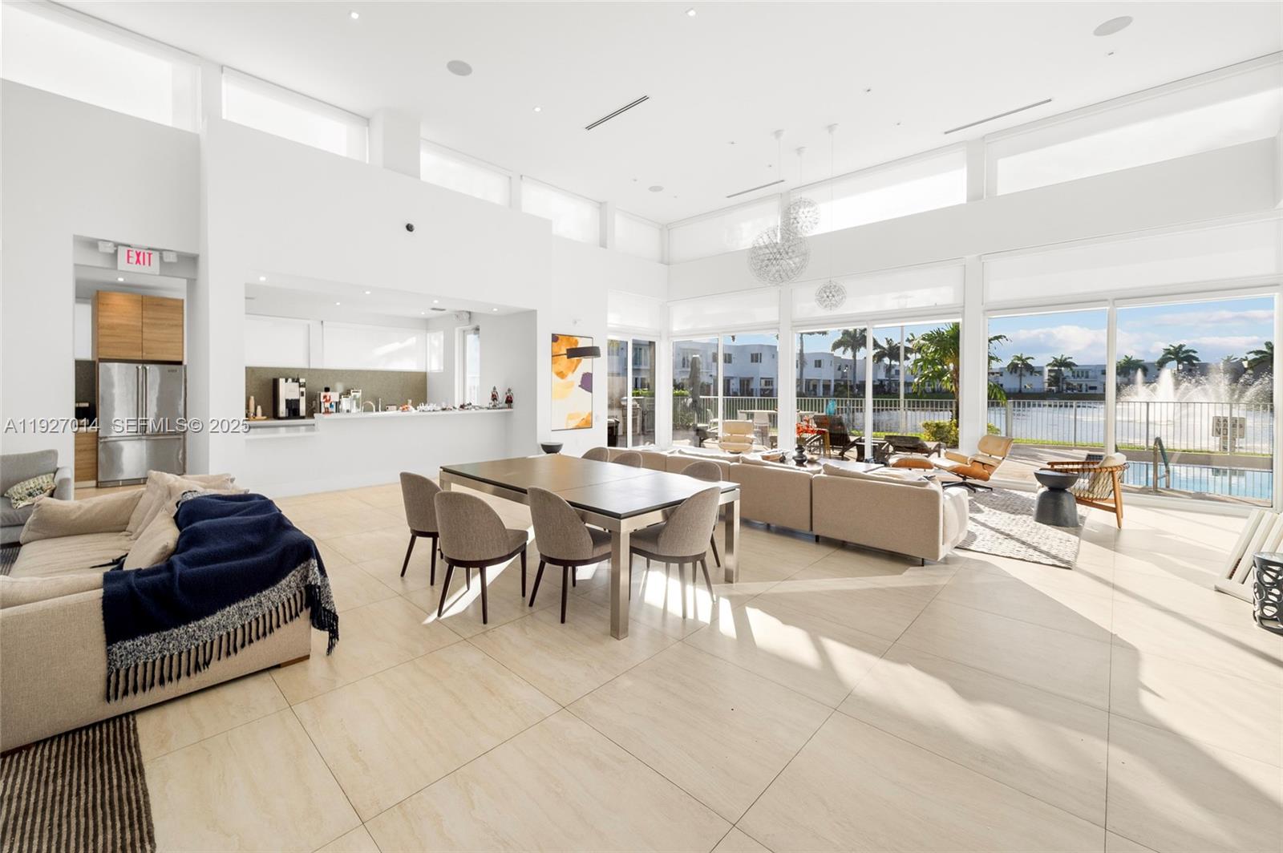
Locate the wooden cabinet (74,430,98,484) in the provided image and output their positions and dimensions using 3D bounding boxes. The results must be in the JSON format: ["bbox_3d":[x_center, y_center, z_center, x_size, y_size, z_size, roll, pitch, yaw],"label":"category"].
[{"bbox_3d":[-8.520,0.472,7.428,0.620,0.900,0.550,4,6,42],"label":"wooden cabinet"}]

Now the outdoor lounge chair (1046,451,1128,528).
[{"bbox_3d":[5.153,0.702,5.812,0.760,0.750,0.720,3,4,43],"label":"outdoor lounge chair"}]

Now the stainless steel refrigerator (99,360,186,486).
[{"bbox_3d":[-7.834,-0.034,7.813,0.740,1.800,0.920,3,4,43],"label":"stainless steel refrigerator"}]

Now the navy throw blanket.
[{"bbox_3d":[-2.365,0.813,2.788,1.040,0.710,0.870,3,4,43],"label":"navy throw blanket"}]

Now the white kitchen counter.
[{"bbox_3d":[-4.016,0.316,8.021,0.600,1.120,4.000,4,6,42],"label":"white kitchen counter"}]

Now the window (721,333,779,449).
[{"bbox_3d":[2.207,-0.648,10.253,1.360,2.500,0.100,4,6,42],"label":"window"}]

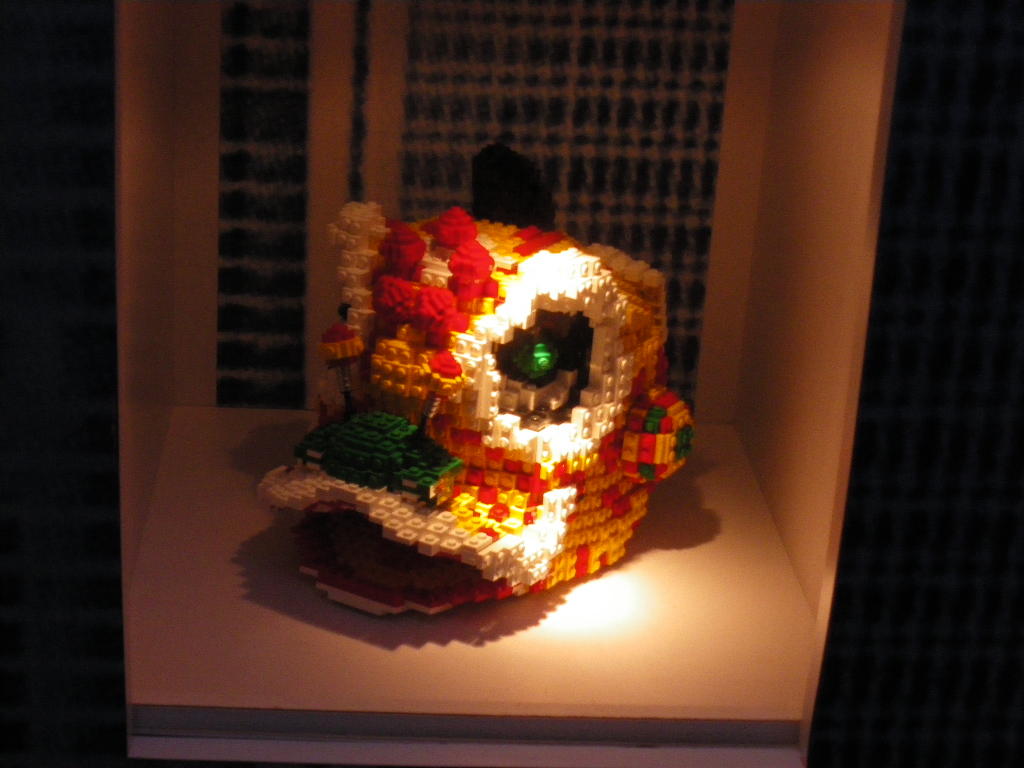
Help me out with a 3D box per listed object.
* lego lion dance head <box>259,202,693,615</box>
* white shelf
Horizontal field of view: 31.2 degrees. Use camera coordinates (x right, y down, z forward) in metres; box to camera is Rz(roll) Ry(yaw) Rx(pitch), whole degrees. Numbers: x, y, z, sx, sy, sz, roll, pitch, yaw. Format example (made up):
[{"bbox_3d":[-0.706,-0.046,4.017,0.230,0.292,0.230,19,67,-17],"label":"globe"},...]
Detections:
[{"bbox_3d":[-0.037,-0.004,0.948,0.200,0.190,0.184,15,24,26],"label":"lego lion dance head"},{"bbox_3d":[-0.027,0.097,0.994,0.330,0.030,0.345,2,21,-5],"label":"white shelf"}]

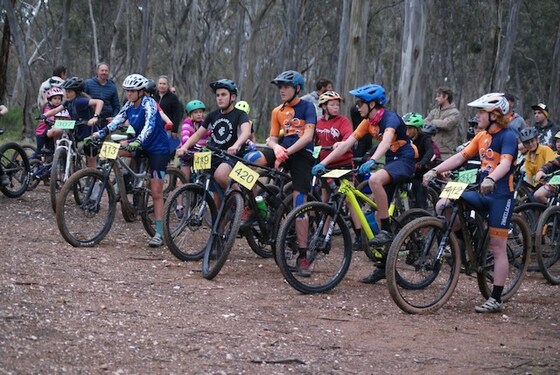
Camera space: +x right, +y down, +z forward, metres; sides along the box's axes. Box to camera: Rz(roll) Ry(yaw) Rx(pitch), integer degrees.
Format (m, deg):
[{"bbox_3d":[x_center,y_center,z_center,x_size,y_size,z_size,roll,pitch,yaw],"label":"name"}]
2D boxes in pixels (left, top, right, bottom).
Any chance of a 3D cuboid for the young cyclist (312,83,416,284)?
[{"bbox_3d":[0.719,-0.020,11.650,0.820,1.670,0.600,-1,6,-38],"label":"young cyclist"}]

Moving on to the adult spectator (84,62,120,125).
[{"bbox_3d":[-2.419,-0.815,19.000,0.550,1.770,0.360,3,5,6],"label":"adult spectator"}]

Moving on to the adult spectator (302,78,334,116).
[{"bbox_3d":[0.409,-0.450,17.100,0.360,1.750,0.500,-1,6,-37],"label":"adult spectator"}]

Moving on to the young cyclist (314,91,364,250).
[{"bbox_3d":[0.529,-0.176,14.400,0.500,1.620,0.500,7,5,30],"label":"young cyclist"}]

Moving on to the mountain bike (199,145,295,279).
[{"bbox_3d":[-0.121,0.252,11.916,0.740,1.020,1.938,18,10,29],"label":"mountain bike"}]

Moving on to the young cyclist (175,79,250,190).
[{"bbox_3d":[-0.603,-0.190,13.100,0.620,1.620,0.720,6,5,31],"label":"young cyclist"}]

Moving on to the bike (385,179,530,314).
[{"bbox_3d":[1.470,0.443,10.989,0.750,1.030,1.906,8,5,40],"label":"bike"}]

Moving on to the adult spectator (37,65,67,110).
[{"bbox_3d":[-3.083,-0.823,19.000,0.360,1.640,0.500,2,5,-35],"label":"adult spectator"}]

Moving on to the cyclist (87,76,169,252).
[{"bbox_3d":[-1.420,-0.260,13.400,0.580,1.620,0.710,5,5,27],"label":"cyclist"}]

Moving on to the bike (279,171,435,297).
[{"bbox_3d":[0.731,0.349,11.479,1.893,1.020,0.750,1,5,-43],"label":"bike"}]

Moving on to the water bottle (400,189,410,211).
[{"bbox_3d":[1.269,0.127,14.200,0.074,0.210,0.074,-12,34,9],"label":"water bottle"}]

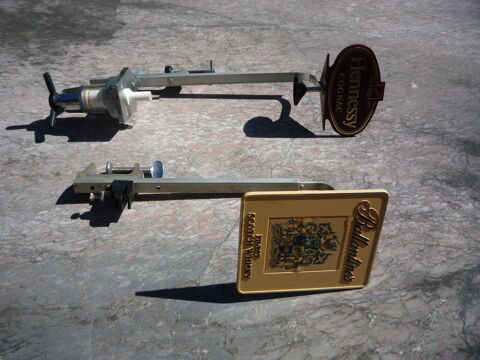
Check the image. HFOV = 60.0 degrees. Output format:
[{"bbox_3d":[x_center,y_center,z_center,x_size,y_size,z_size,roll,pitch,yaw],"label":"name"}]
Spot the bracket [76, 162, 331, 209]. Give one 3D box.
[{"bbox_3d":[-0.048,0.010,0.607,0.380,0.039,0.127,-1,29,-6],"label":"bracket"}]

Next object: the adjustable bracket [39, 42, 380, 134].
[{"bbox_3d":[-0.041,-0.156,0.685,0.533,0.149,0.147,-1,33,2],"label":"adjustable bracket"}]

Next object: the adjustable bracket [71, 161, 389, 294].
[{"bbox_3d":[-0.039,0.028,0.568,0.393,0.147,0.215,-1,29,-6],"label":"adjustable bracket"}]

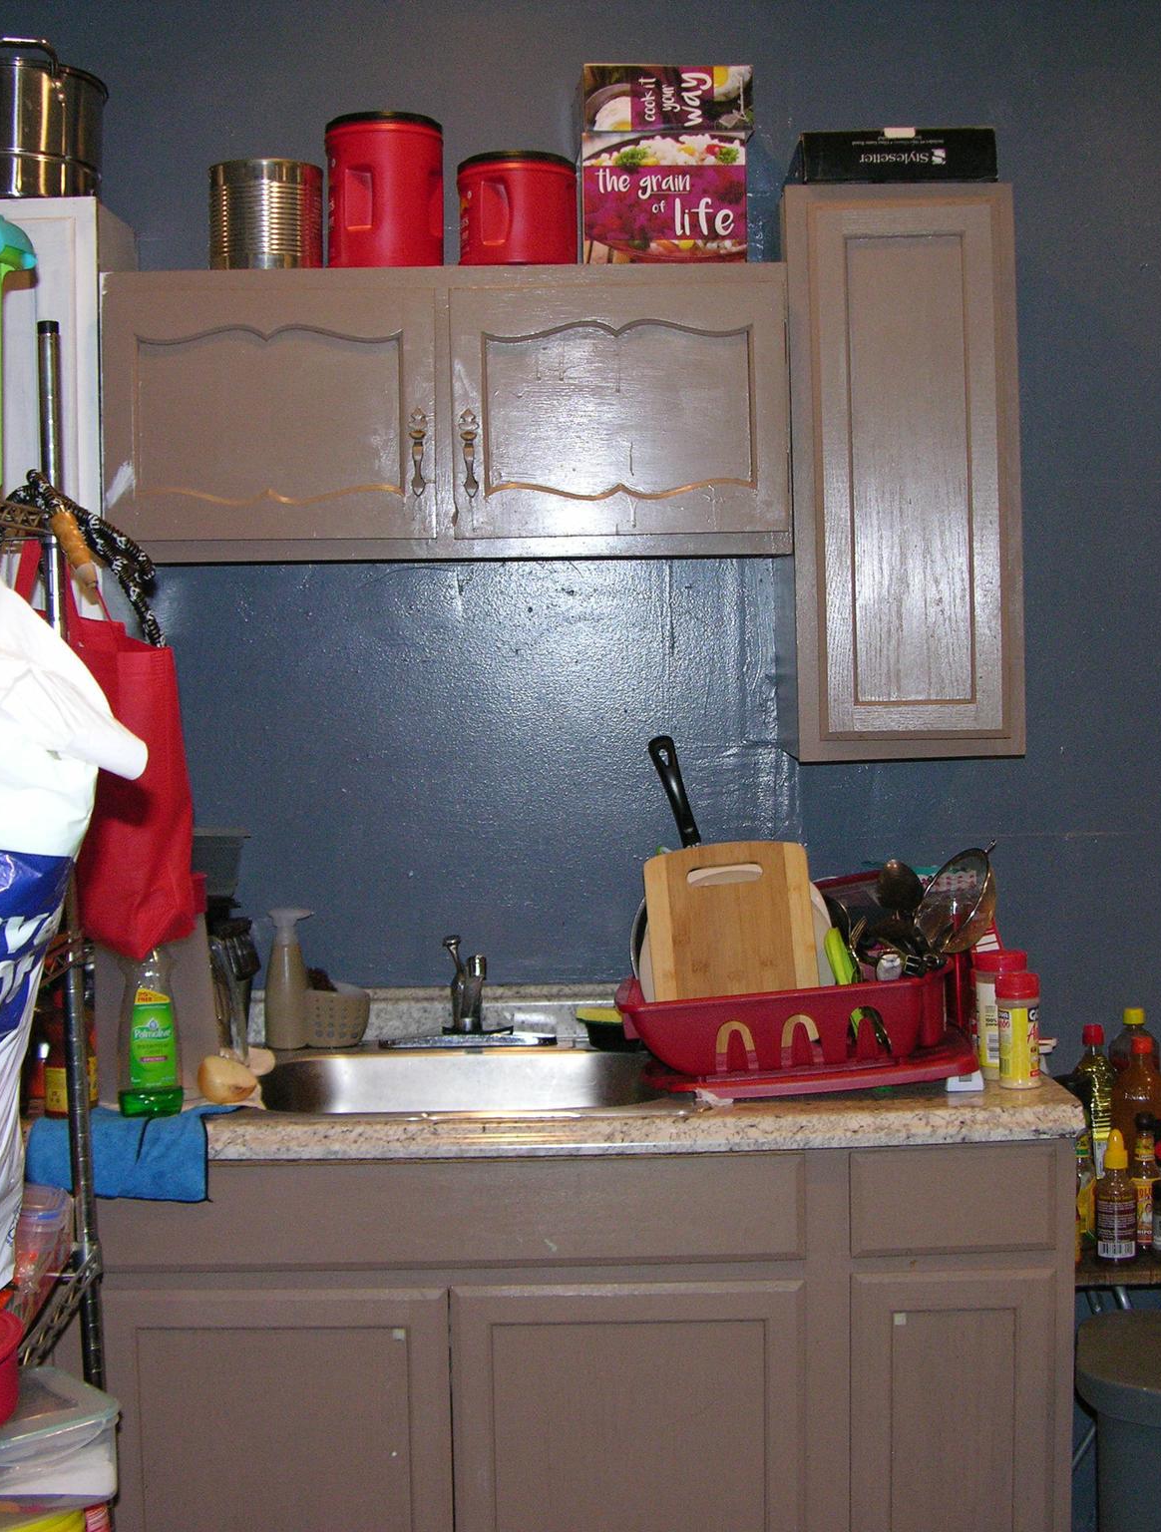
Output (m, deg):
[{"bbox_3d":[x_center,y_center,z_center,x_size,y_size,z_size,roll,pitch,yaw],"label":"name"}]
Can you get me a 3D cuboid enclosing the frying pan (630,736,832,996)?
[{"bbox_3d":[0.167,0.160,2.728,0.260,0.420,0.065,-16,-12,-3],"label":"frying pan"}]

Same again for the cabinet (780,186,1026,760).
[{"bbox_3d":[0.432,-0.386,2.873,0.303,0.756,0.321,-1,3,-1],"label":"cabinet"}]

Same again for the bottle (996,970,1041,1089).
[{"bbox_3d":[0.553,0.333,2.602,0.054,0.139,0.054,-1,3,-1],"label":"bottle"}]

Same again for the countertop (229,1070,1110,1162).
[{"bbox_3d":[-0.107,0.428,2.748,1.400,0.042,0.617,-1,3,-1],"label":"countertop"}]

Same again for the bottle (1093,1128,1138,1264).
[{"bbox_3d":[0.700,0.558,2.699,0.055,0.169,0.055,-1,2,0],"label":"bottle"}]

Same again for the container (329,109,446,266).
[{"bbox_3d":[-0.265,-0.765,2.820,0.158,0.207,0.158,-1,2,0],"label":"container"}]

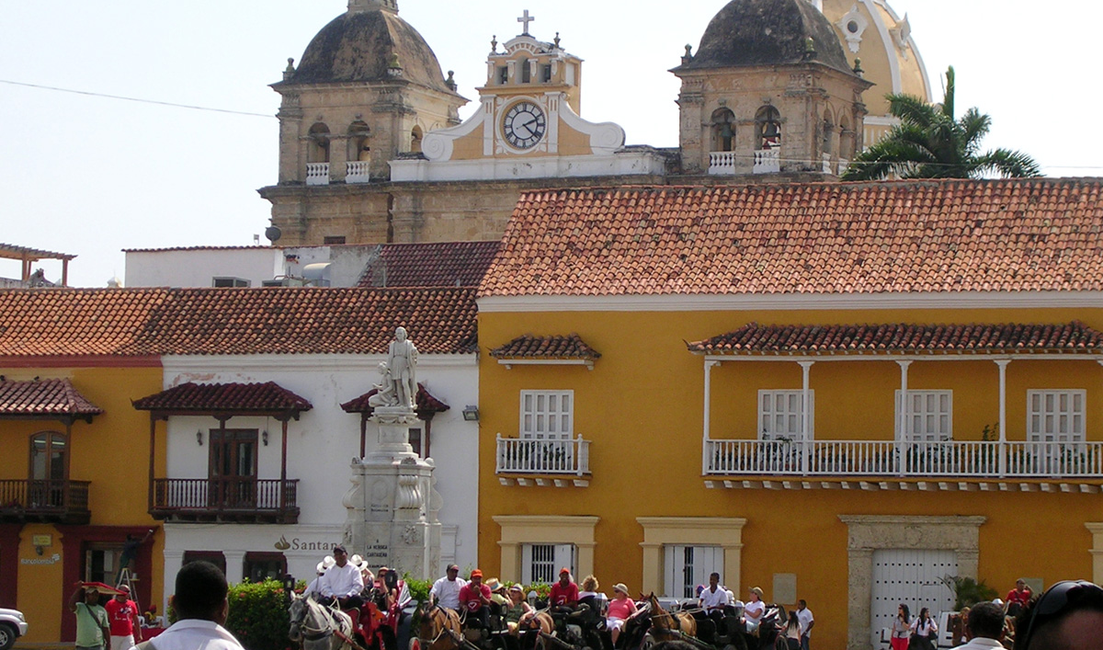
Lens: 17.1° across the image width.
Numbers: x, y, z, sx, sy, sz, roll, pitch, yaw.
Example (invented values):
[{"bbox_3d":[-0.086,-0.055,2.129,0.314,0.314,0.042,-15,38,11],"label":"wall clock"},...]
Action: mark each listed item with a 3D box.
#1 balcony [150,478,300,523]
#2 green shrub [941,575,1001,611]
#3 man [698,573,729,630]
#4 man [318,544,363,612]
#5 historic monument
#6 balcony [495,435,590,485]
[{"bbox_3d":[-9.088,4.869,101.434,3.959,1.213,1.000,0,-4,17],"label":"balcony"},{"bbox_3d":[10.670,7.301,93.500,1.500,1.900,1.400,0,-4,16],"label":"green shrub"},{"bbox_3d":[2.972,5.171,67.200,0.540,1.280,0.680,-1,-5,22],"label":"man"},{"bbox_3d":[-2.846,3.606,49.500,0.580,1.280,0.680,0,-4,9],"label":"man"},{"bbox_3d":[-3.695,3.997,85.500,2.000,7.927,2.000,-1,-5,25],"label":"historic monument"},{"bbox_3d":[-0.215,3.650,98.947,2.384,1.358,0.900,0,-4,17],"label":"balcony"}]

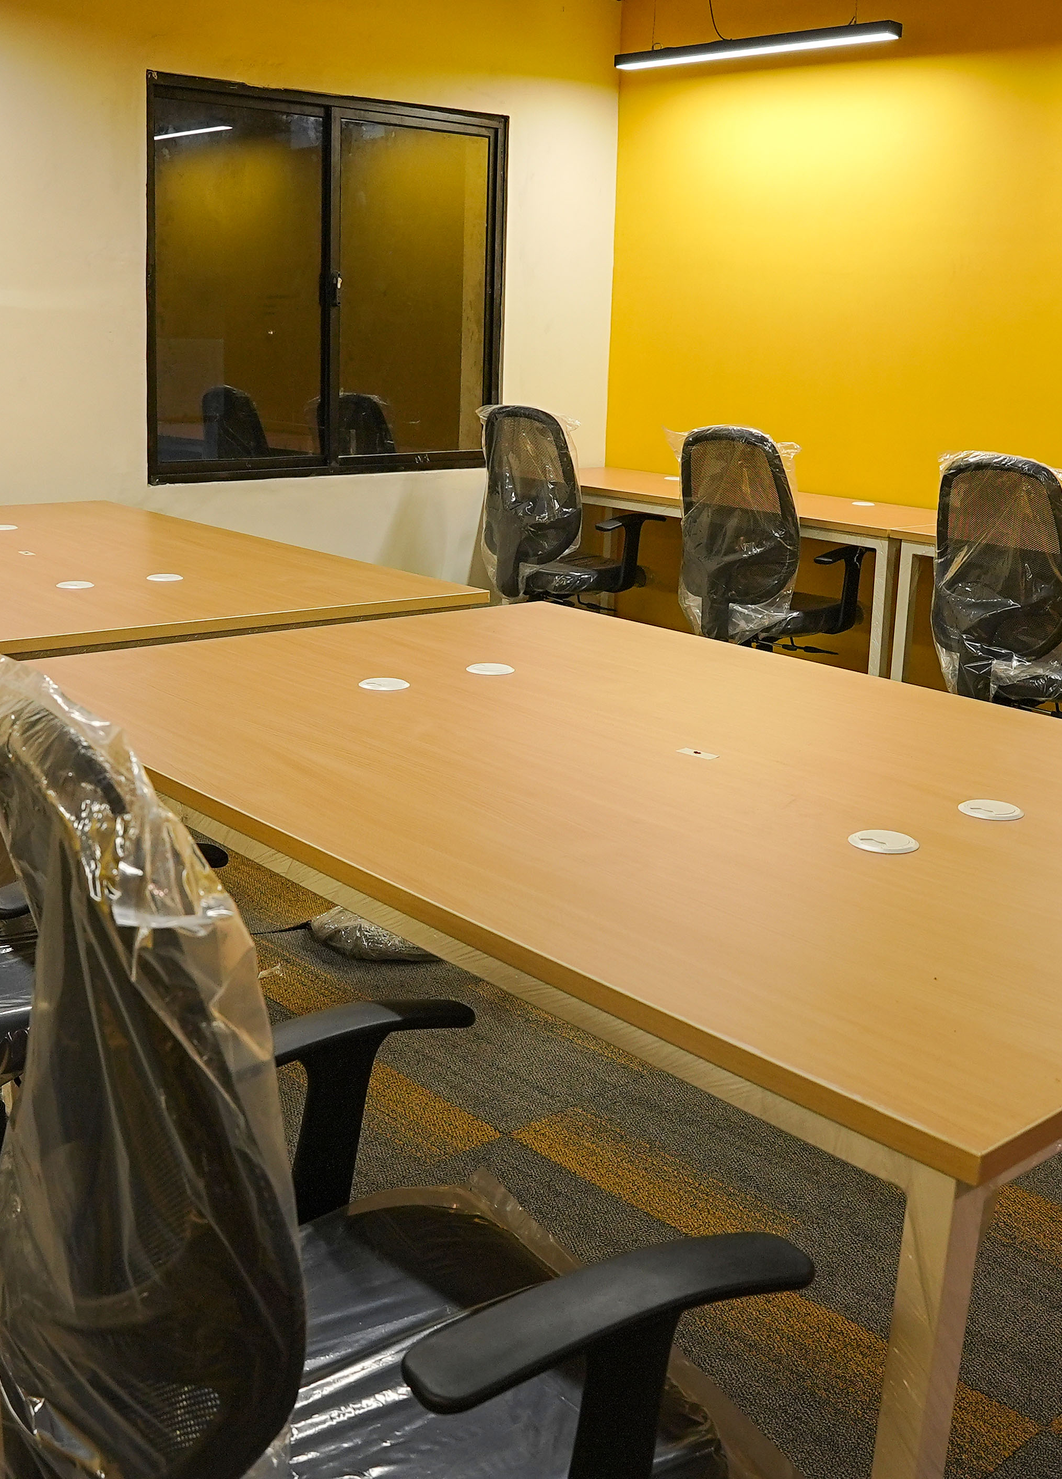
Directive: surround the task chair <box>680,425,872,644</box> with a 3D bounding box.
[{"bbox_3d":[0.745,-0.478,4.957,0.620,1.000,0.620,-11,20,-40],"label":"task chair"}]

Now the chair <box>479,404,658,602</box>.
[{"bbox_3d":[0.107,-0.650,5.515,0.620,1.000,0.620,-12,20,-42],"label":"chair"}]

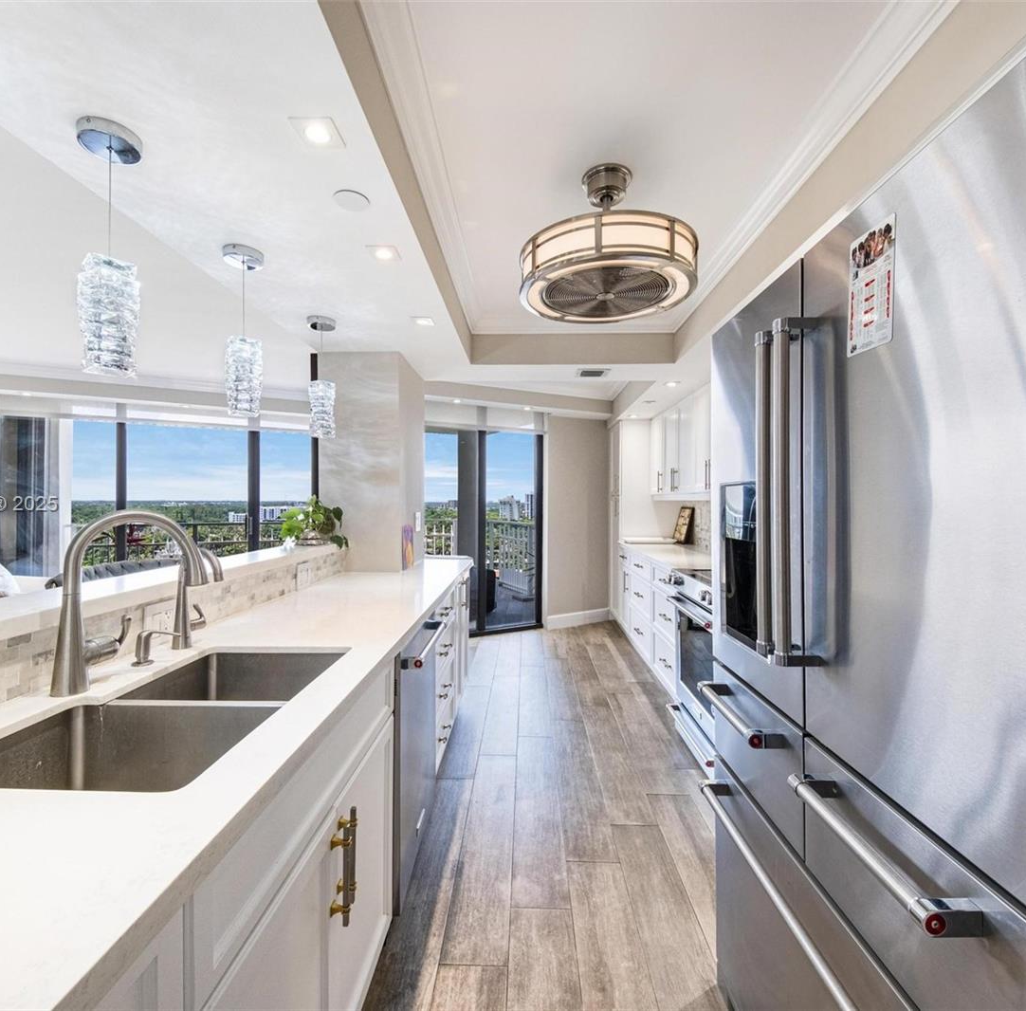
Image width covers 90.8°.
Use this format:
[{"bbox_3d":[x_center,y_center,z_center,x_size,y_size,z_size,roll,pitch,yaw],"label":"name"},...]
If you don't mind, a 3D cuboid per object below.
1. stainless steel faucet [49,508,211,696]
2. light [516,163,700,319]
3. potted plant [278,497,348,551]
[{"bbox_3d":[-0.834,0.200,1.122,0.280,0.378,0.125,0,0,-20],"label":"stainless steel faucet"},{"bbox_3d":[0.325,-0.932,1.760,0.600,0.395,0.600,0,0,2],"label":"light"},{"bbox_3d":[-1.085,0.094,2.770,0.360,0.285,0.280,0,0,2],"label":"potted plant"}]

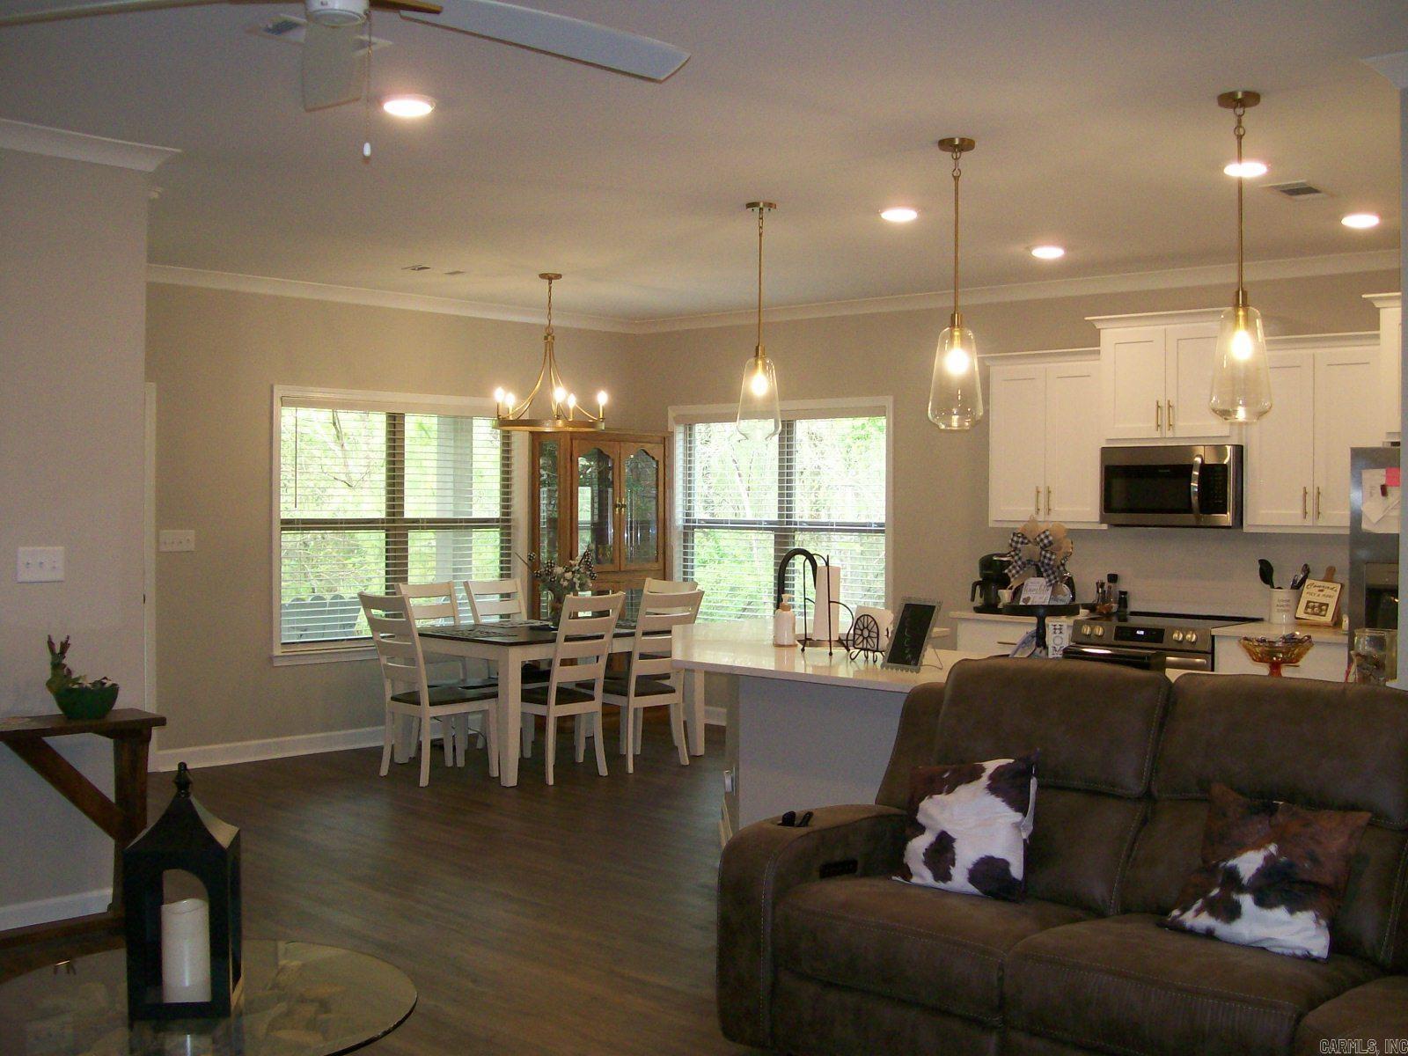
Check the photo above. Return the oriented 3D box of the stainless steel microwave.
[{"bbox_3d":[2.591,-0.224,7.990,0.735,0.428,0.386,1,1,40],"label":"stainless steel microwave"}]

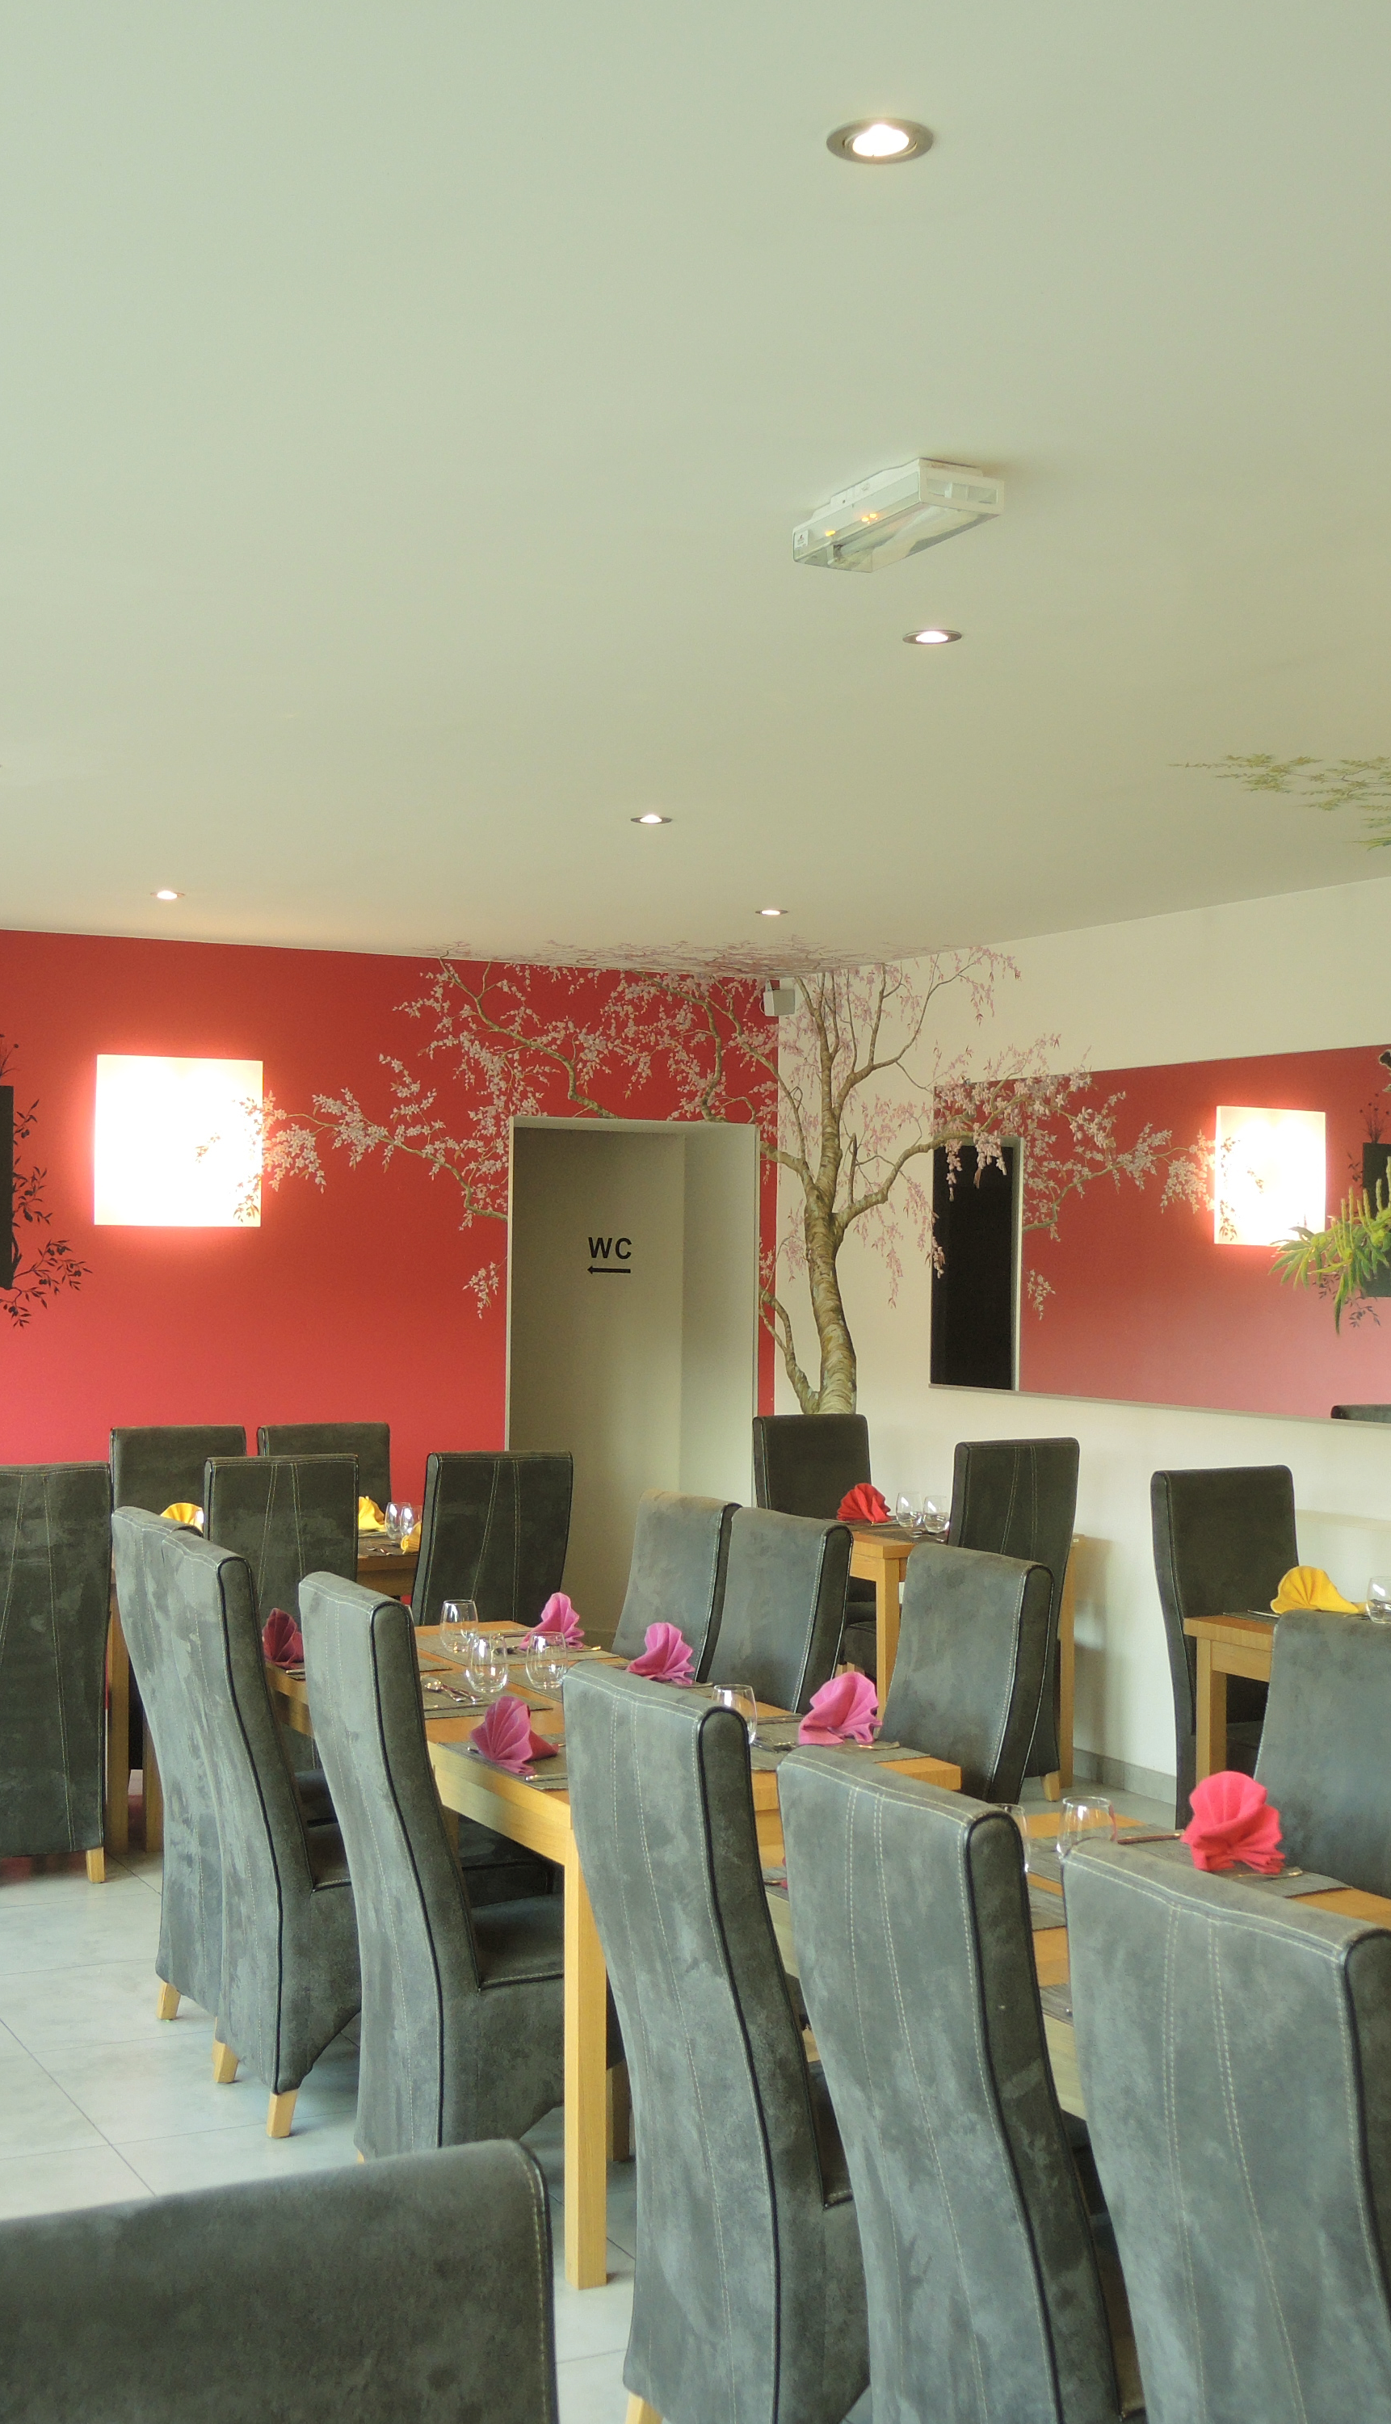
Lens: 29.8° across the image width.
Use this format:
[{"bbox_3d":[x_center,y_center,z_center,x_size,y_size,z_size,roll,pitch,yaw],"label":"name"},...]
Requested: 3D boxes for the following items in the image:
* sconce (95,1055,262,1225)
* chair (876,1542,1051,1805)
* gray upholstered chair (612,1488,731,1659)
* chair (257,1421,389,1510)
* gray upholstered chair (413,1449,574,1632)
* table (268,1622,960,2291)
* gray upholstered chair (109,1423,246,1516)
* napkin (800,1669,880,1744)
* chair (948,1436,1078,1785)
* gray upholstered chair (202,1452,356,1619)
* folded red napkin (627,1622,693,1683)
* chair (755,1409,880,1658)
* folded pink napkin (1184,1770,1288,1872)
[{"bbox_3d":[-1.728,-0.231,8.795,0.560,0.560,0.090,1,-1,-28],"label":"sconce"},{"bbox_3d":[0.300,1.165,4.669,0.580,1.070,0.420,1,-1,-28],"label":"chair"},{"bbox_3d":[-0.253,1.175,5.742,0.600,1.070,0.450,1,-1,-31],"label":"gray upholstered chair"},{"bbox_3d":[-1.032,1.194,7.821,0.420,1.070,0.580,1,-1,-28],"label":"chair"},{"bbox_3d":[-0.660,1.202,7.329,0.400,1.085,0.650,1,-1,-29],"label":"gray upholstered chair"},{"bbox_3d":[-0.303,1.329,5.138,0.728,0.745,1.895,1,-1,-28],"label":"table"},{"bbox_3d":[-1.471,1.186,7.711,0.450,1.070,0.600,1,-1,-22],"label":"gray upholstered chair"},{"bbox_3d":[0.244,0.887,4.705,0.140,0.120,0.200,1,-1,-28],"label":"napkin"},{"bbox_3d":[0.824,1.229,8.021,0.400,1.085,0.650,1,-1,-30],"label":"chair"},{"bbox_3d":[-1.219,1.192,7.125,0.400,1.085,0.650,1,-1,-26],"label":"gray upholstered chair"},{"bbox_3d":[-0.079,0.891,5.315,0.140,0.120,0.200,1,-1,-28],"label":"folded red napkin"},{"bbox_3d":[0.514,1.218,8.501,0.450,1.070,0.600,1,-1,-31],"label":"chair"},{"bbox_3d":[0.785,0.885,3.819,0.090,0.120,0.165,1,-1,-28],"label":"folded pink napkin"}]

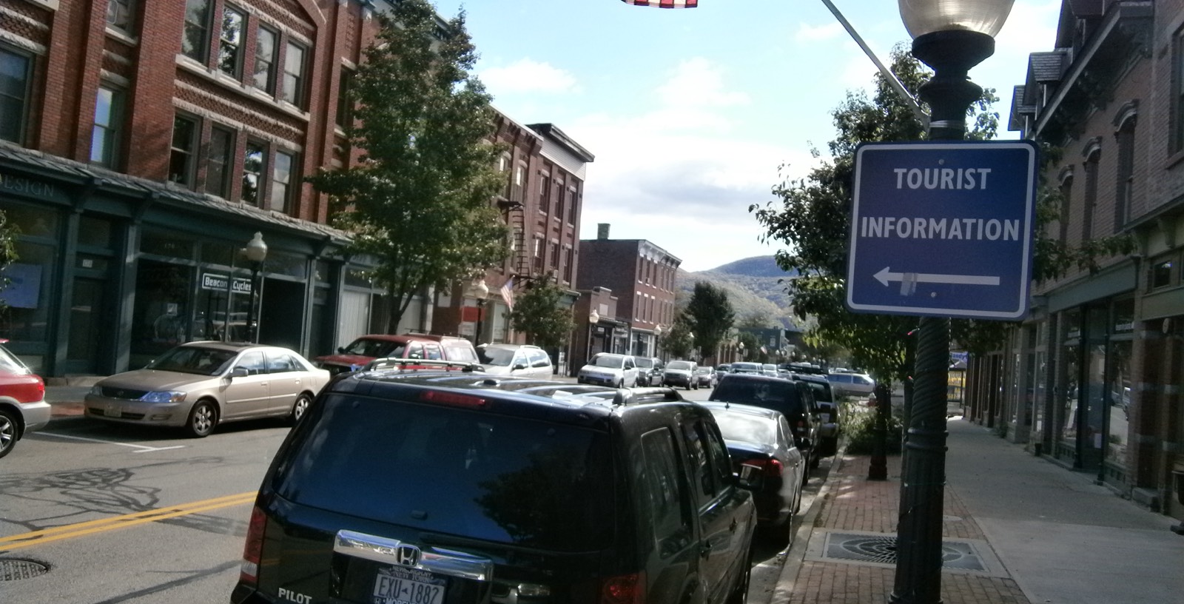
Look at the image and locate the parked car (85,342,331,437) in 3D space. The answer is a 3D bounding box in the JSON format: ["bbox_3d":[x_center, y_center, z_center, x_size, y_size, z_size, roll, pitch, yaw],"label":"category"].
[{"bbox_3d":[-6.636,1.523,16.017,1.830,1.460,4.870,4,-3,18],"label":"parked car"}]

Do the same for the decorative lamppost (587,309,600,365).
[{"bbox_3d":[-0.015,2.174,42.640,0.480,3.790,0.480,4,-3,18],"label":"decorative lamppost"}]

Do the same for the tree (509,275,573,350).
[{"bbox_3d":[-2.082,1.198,36.398,2.900,4.700,2.900,4,-3,18],"label":"tree"}]

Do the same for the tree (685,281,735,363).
[{"bbox_3d":[9.361,2.362,71.604,4.000,8.000,4.000,4,-3,18],"label":"tree"}]

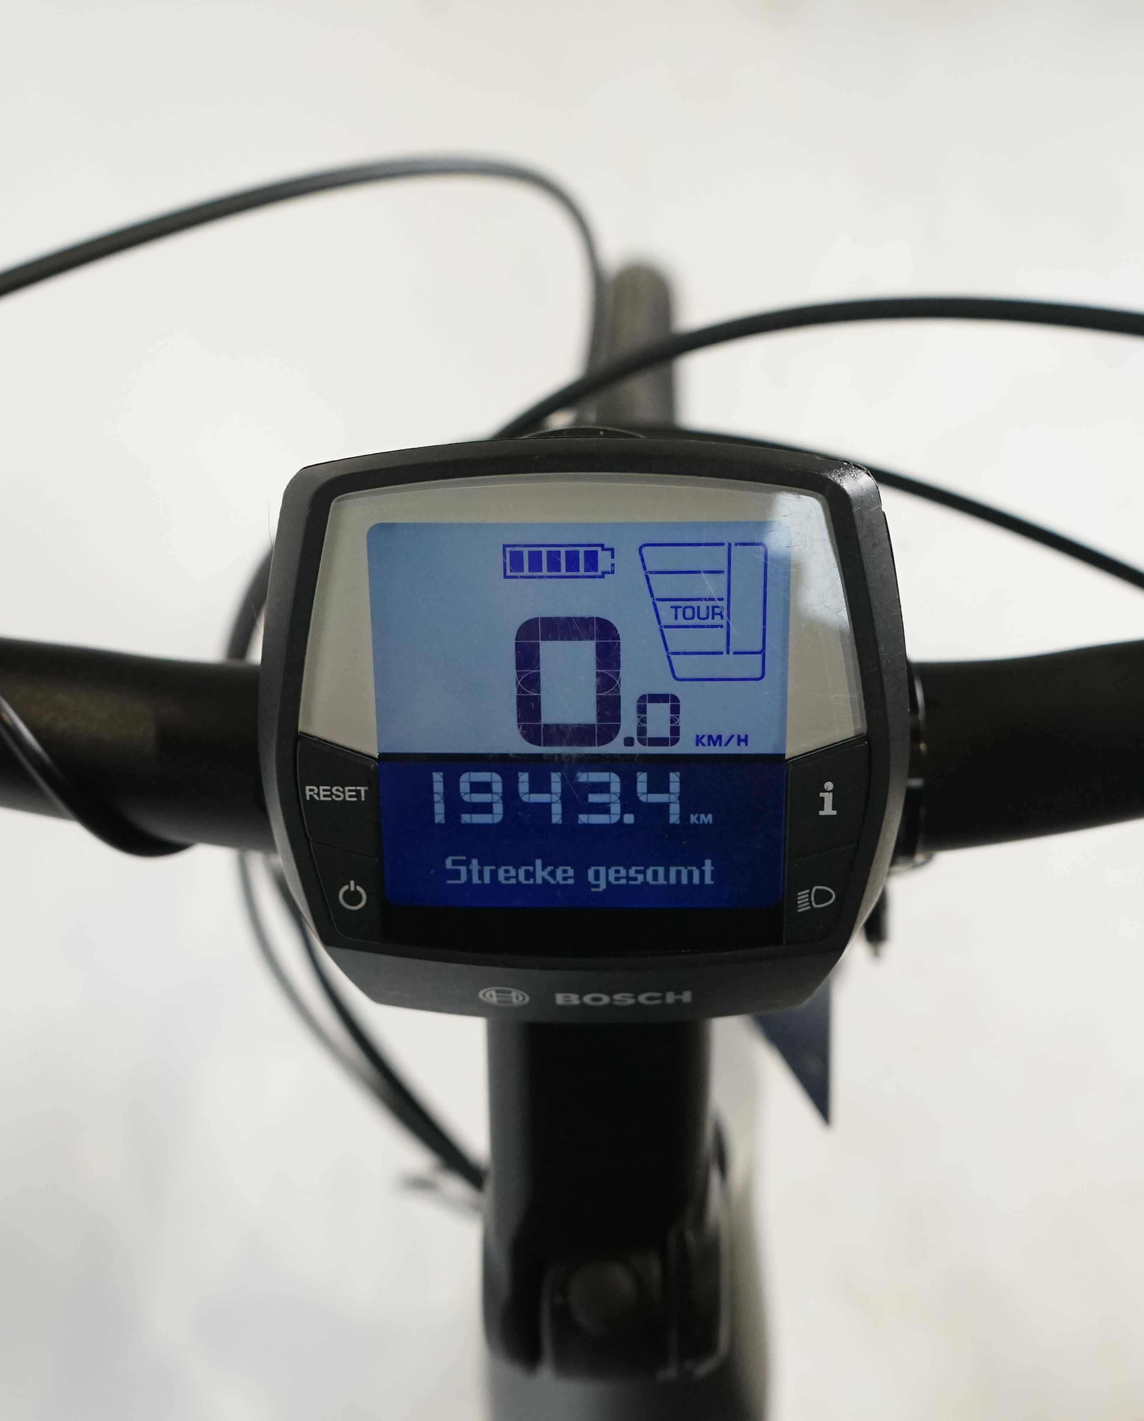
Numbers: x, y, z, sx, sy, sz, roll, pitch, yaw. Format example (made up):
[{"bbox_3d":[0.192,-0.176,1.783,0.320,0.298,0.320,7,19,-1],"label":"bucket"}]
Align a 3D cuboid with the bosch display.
[{"bbox_3d":[0.002,0.004,0.251,0.096,0.092,0.031,0,16,3],"label":"bosch display"}]

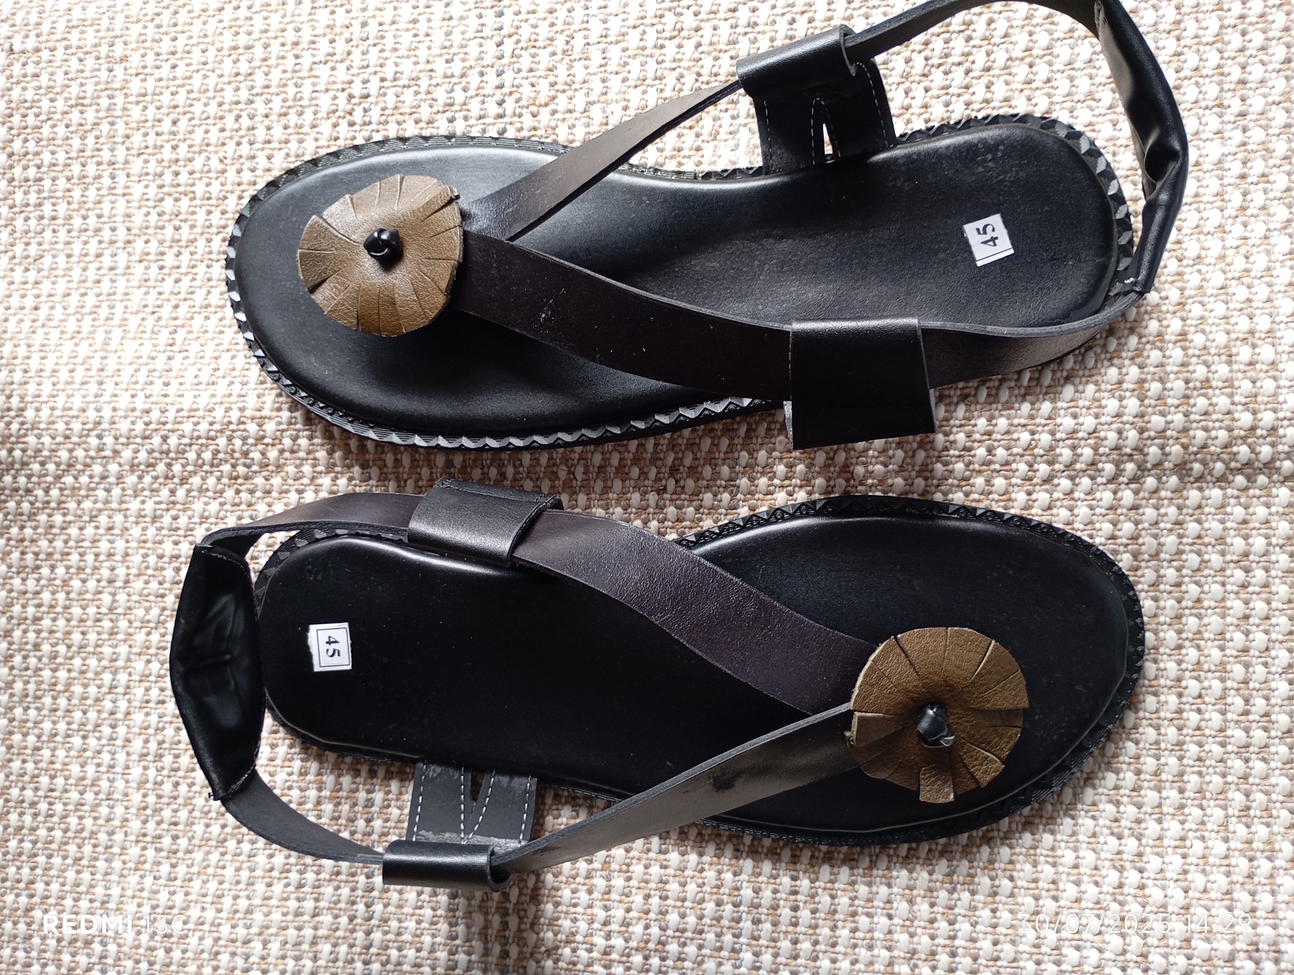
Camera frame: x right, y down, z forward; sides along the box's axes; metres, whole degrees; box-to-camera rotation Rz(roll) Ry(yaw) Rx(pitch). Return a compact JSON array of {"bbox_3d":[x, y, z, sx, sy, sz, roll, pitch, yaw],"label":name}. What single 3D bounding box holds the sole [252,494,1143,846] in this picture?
[{"bbox_3d":[0.006,0.057,0.355,0.301,0.023,0.114,2,90,10],"label":"sole"}]

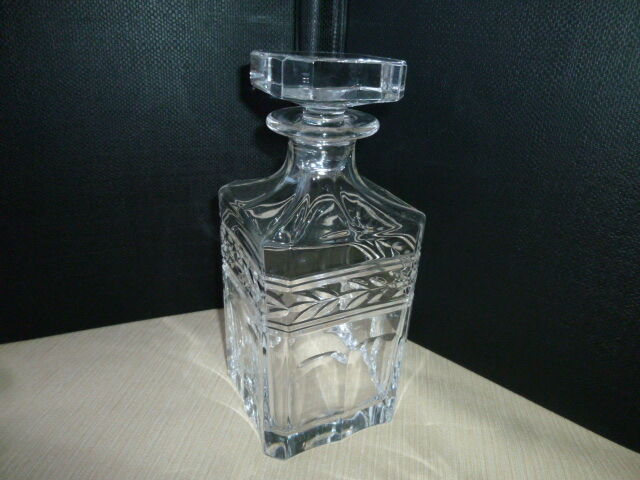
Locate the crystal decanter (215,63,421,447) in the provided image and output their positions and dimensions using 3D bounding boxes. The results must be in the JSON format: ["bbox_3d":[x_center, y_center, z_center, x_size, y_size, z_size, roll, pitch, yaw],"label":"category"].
[{"bbox_3d":[-0.002,0.007,0.290,0.097,0.226,0.097,-9,26,-26],"label":"crystal decanter"}]

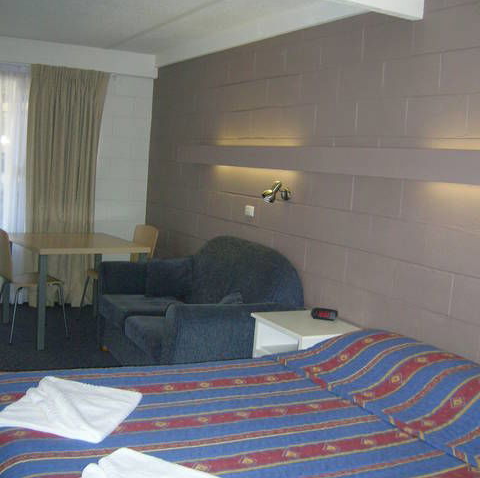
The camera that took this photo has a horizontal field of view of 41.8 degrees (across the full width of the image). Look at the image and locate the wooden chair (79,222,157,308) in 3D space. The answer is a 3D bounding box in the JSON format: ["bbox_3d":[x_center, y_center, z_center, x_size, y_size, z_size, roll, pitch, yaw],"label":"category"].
[{"bbox_3d":[-1.034,0.305,5.399,0.530,0.810,0.440,-2,9,-36],"label":"wooden chair"}]

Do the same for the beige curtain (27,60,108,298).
[{"bbox_3d":[-1.586,-0.458,5.765,0.690,2.140,0.130,-1,8,-30],"label":"beige curtain"}]

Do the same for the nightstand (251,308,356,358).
[{"bbox_3d":[0.357,0.743,3.595,0.410,0.555,0.485,-1,8,-30],"label":"nightstand"}]

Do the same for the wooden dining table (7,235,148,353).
[{"bbox_3d":[-1.317,0.372,5.027,0.865,0.740,0.895,-2,9,-36],"label":"wooden dining table"}]

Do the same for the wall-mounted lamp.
[{"bbox_3d":[0.234,-0.305,4.058,0.160,0.140,0.120,-1,8,-30],"label":"wall-mounted lamp"}]

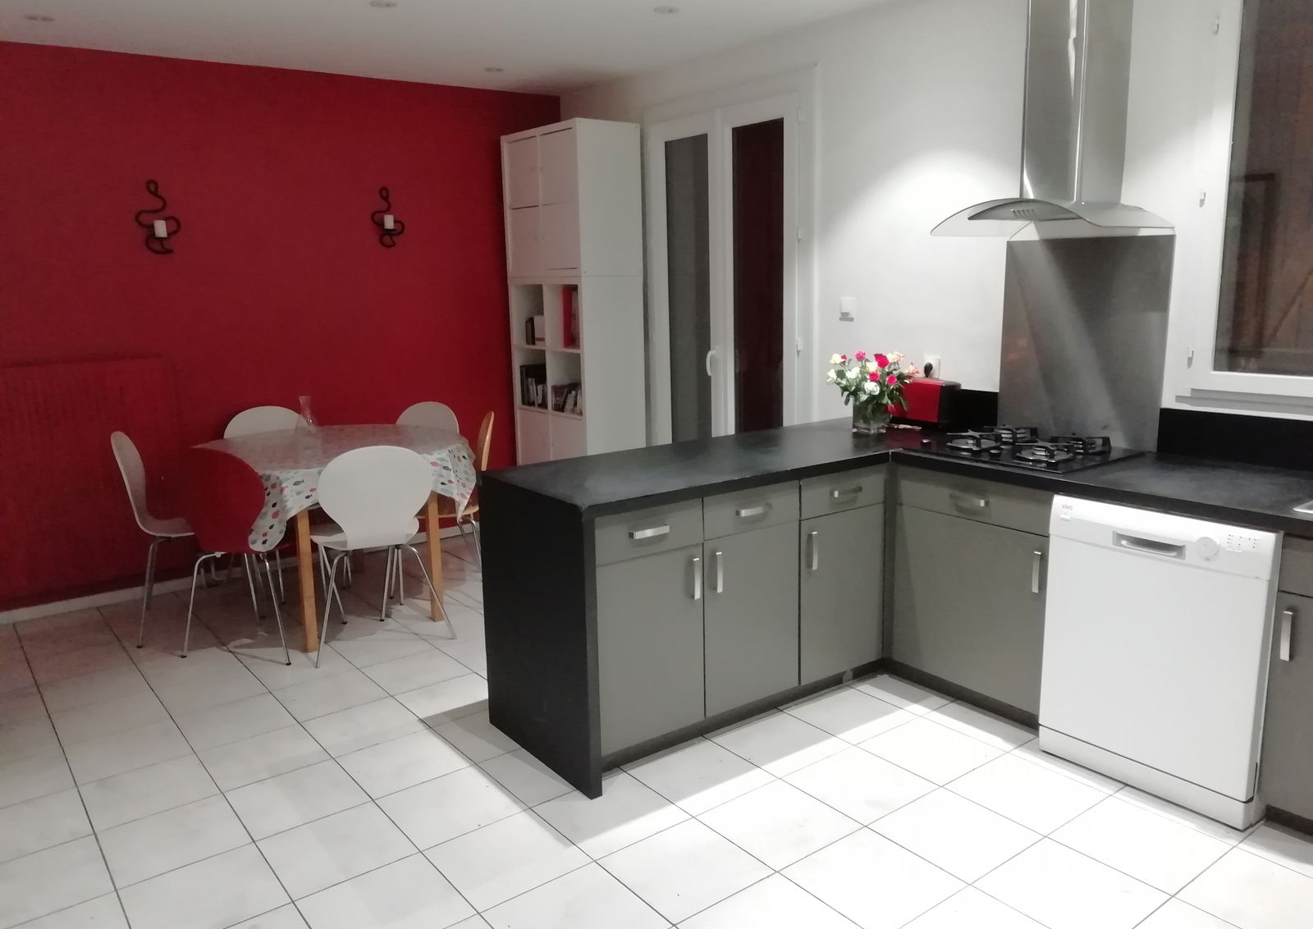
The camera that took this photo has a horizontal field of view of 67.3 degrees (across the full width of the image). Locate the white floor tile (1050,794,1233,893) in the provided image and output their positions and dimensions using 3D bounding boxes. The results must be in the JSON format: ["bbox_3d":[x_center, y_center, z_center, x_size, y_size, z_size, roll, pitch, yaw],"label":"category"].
[{"bbox_3d":[1.290,1.003,2.626,0.331,0.010,0.331,-9,14,-36],"label":"white floor tile"}]

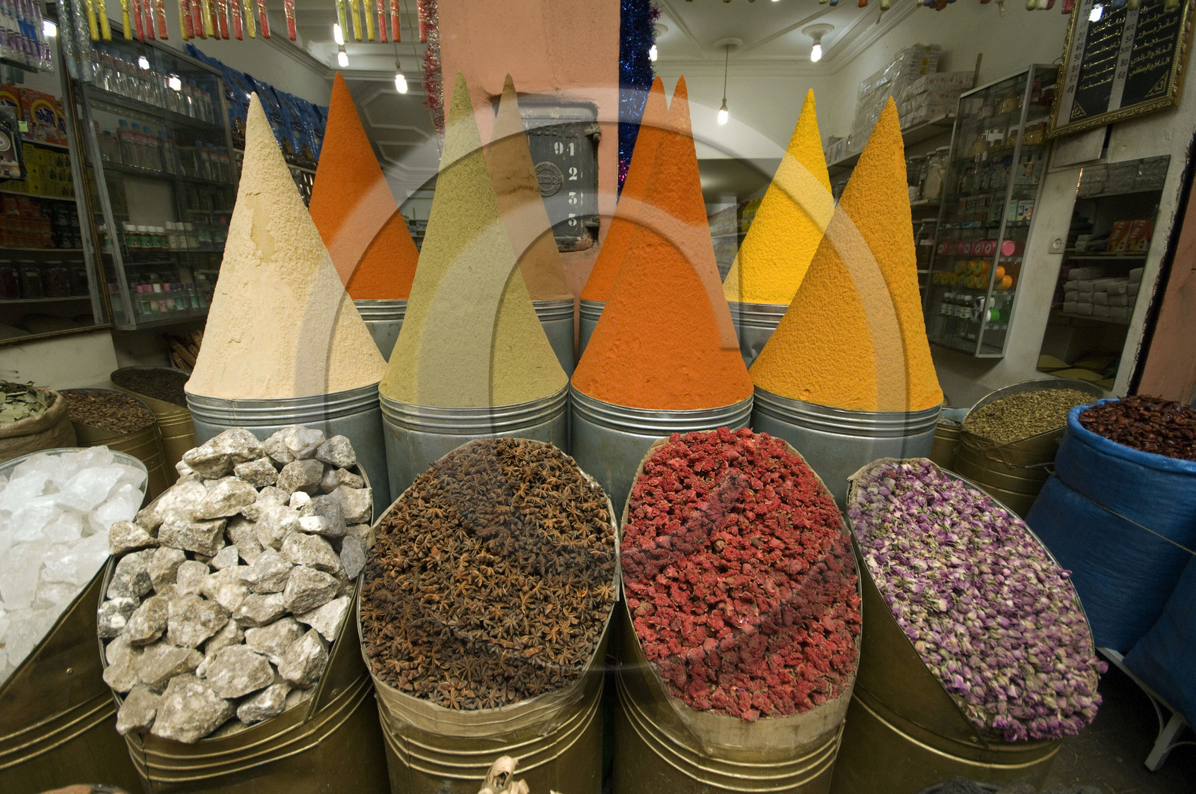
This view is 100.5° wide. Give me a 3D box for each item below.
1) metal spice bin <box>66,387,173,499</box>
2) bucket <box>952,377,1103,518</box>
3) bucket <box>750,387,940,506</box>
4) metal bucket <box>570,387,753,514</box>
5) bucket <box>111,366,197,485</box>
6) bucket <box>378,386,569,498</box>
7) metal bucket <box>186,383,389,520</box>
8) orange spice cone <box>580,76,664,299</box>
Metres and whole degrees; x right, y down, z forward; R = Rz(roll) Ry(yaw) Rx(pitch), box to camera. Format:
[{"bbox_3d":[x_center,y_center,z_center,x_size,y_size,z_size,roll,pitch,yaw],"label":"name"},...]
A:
[{"bbox_3d":[-2.058,0.295,2.140,0.325,0.675,0.325,1,15,0],"label":"metal spice bin"},{"bbox_3d":[1.842,0.314,2.222,0.400,0.790,0.400,1,15,0],"label":"bucket"},{"bbox_3d":[0.508,0.208,1.118,0.370,0.480,0.370,1,16,0],"label":"bucket"},{"bbox_3d":[0.128,0.203,1.094,0.370,0.480,0.370,1,16,0],"label":"metal bucket"},{"bbox_3d":[-2.066,0.198,2.466,0.360,0.695,0.360,1,15,0],"label":"bucket"},{"bbox_3d":[-0.248,0.201,1.077,0.370,0.480,0.370,1,16,0],"label":"bucket"},{"bbox_3d":[-0.606,0.189,1.080,0.370,0.480,0.370,1,16,0],"label":"metal bucket"},{"bbox_3d":[0.140,-0.534,1.304,0.370,0.537,0.370,1,16,0],"label":"orange spice cone"}]

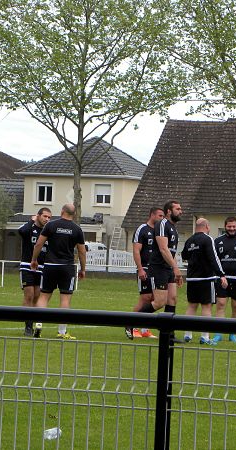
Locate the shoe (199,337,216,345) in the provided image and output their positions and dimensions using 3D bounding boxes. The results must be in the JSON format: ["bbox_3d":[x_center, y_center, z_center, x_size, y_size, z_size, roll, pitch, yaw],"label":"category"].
[{"bbox_3d":[1.287,1.652,35.700,0.280,0.120,0.110,3,-1,-38],"label":"shoe"}]

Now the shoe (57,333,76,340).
[{"bbox_3d":[-0.705,1.538,34.500,0.300,0.120,0.110,3,-1,-21],"label":"shoe"}]

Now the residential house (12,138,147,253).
[{"bbox_3d":[-1.683,-1.232,150.000,7.400,8.200,8.200,2,-1,24],"label":"residential house"}]

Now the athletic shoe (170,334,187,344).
[{"bbox_3d":[0.839,1.614,35.300,0.290,0.120,0.110,2,-1,10],"label":"athletic shoe"}]

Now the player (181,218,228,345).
[{"bbox_3d":[1.233,0.805,36.000,0.620,1.800,0.440,2,-1,27],"label":"player"}]

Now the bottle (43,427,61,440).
[{"bbox_3d":[-0.426,1.364,16.300,0.066,0.066,0.200,2,-1,19],"label":"bottle"}]

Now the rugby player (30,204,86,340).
[{"bbox_3d":[-0.830,0.652,34.800,0.740,1.860,0.460,2,-1,9],"label":"rugby player"}]

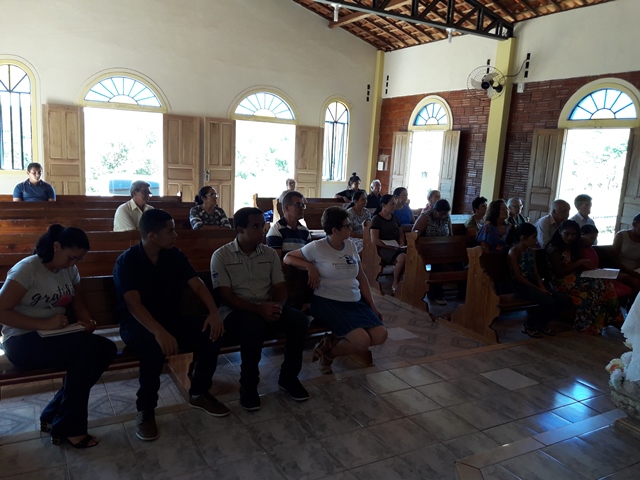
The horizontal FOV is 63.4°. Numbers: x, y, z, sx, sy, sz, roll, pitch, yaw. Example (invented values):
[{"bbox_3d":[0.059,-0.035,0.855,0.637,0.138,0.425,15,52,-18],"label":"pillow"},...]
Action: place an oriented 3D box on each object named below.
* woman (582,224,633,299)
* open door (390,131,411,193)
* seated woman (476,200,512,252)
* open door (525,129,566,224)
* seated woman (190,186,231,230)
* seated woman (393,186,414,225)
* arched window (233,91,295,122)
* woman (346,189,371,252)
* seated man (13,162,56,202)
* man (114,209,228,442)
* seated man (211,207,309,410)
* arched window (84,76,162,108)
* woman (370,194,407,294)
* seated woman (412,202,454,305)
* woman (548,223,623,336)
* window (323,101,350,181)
[{"bbox_3d":[3.034,0.391,5.692,0.498,1.071,0.664,-2,11,-29],"label":"woman"},{"bbox_3d":[1.461,-1.007,9.909,0.070,2.100,0.570,-1,11,-27],"label":"open door"},{"bbox_3d":[2.036,0.184,5.992,0.498,1.270,0.797,-2,11,-29],"label":"seated woman"},{"bbox_3d":[2.925,-0.409,7.001,0.070,2.100,0.500,-1,11,-27],"label":"open door"},{"bbox_3d":[-1.322,-0.027,6.250,0.498,1.228,0.847,-2,11,-29],"label":"seated woman"},{"bbox_3d":[1.184,-0.112,7.256,0.480,1.230,0.700,-1,11,-27],"label":"seated woman"},{"bbox_3d":[-1.002,-2.514,9.656,1.220,0.460,0.100,-1,11,-27],"label":"arched window"},{"bbox_3d":[0.520,-0.067,6.931,0.460,1.170,0.700,-1,11,-27],"label":"woman"},{"bbox_3d":[-3.775,-0.383,6.877,0.520,1.270,0.720,-1,11,-27],"label":"seated man"},{"bbox_3d":[-0.921,0.465,3.278,0.631,1.253,0.714,-2,11,-29],"label":"man"},{"bbox_3d":[-0.417,0.432,3.632,0.548,1.262,0.656,-2,11,-29],"label":"seated man"},{"bbox_3d":[-3.575,-2.718,9.452,1.336,0.493,0.100,-2,11,-29],"label":"arched window"},{"bbox_3d":[0.844,0.053,6.242,0.470,1.210,0.680,-1,11,-27],"label":"woman"},{"bbox_3d":[1.508,0.096,6.584,0.531,1.195,0.863,-2,11,-29],"label":"seated woman"},{"bbox_3d":[2.717,0.377,5.459,0.581,1.137,0.714,-2,11,-29],"label":"woman"},{"bbox_3d":[0.299,-1.974,10.423,0.560,1.620,0.100,-1,11,-27],"label":"window"}]

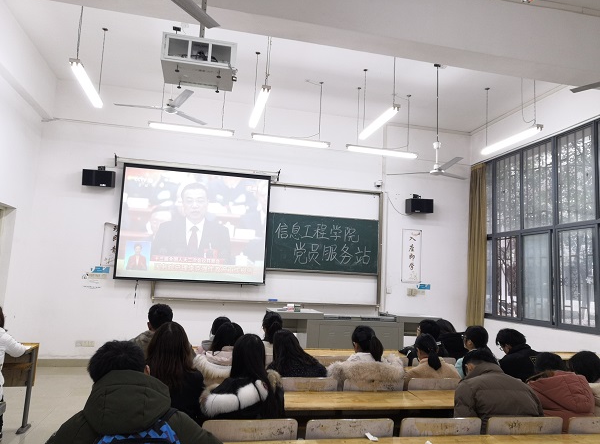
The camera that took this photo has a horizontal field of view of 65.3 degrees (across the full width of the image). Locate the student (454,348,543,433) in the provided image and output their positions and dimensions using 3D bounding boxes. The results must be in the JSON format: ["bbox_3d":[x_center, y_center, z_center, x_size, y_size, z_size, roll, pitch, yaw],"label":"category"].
[{"bbox_3d":[1.206,1.417,3.044,0.580,1.200,0.700,5,-7,-17],"label":"student"}]

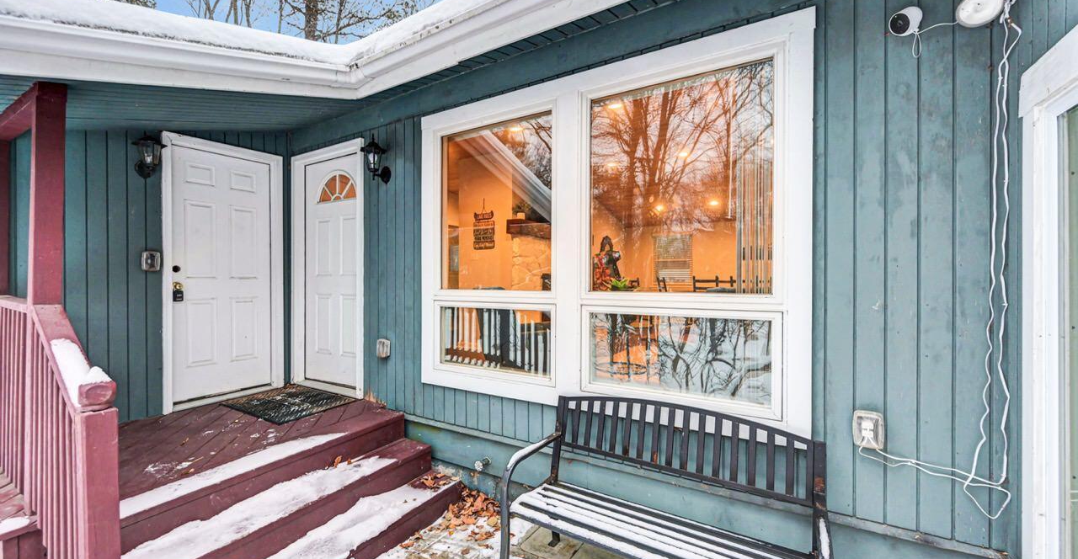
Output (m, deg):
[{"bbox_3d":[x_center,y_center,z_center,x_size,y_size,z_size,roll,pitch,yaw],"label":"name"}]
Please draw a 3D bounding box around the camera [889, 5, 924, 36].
[{"bbox_3d":[1.389,-0.975,1.581,0.090,0.083,0.083,-35,2,-3],"label":"camera"}]

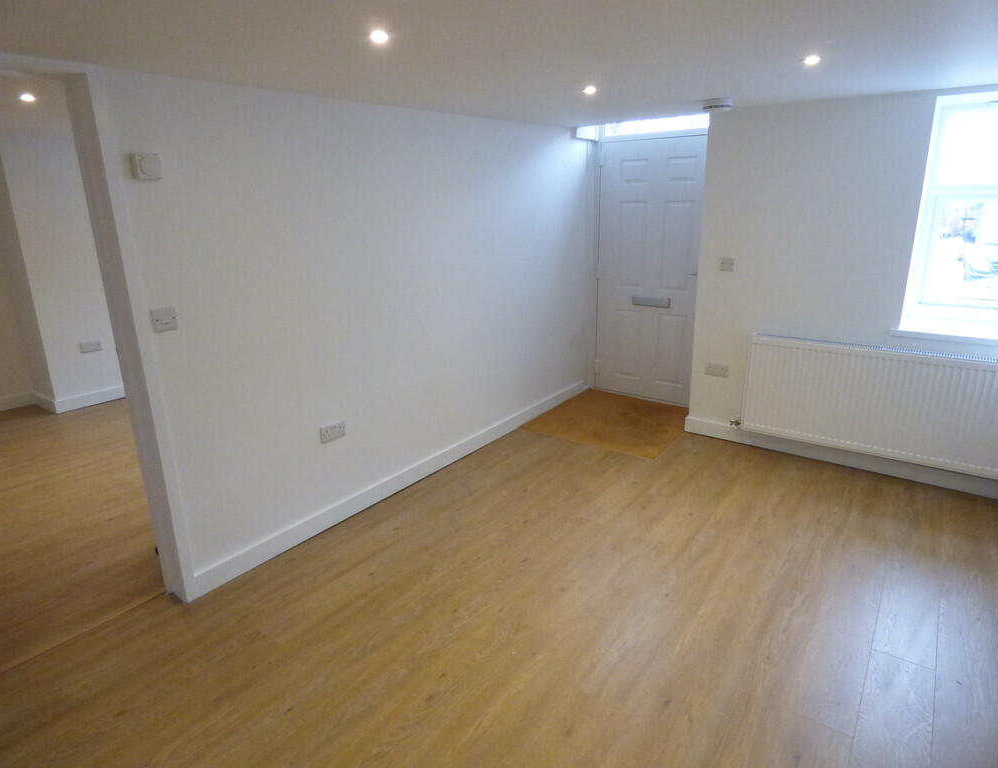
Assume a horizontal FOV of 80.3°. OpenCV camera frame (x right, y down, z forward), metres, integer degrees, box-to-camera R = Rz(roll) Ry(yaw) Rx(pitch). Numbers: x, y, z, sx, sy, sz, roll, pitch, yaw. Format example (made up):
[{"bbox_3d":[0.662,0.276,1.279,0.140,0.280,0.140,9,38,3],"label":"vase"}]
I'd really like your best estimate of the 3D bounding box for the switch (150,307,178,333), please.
[{"bbox_3d":[-1.244,-0.238,2.206,0.012,0.087,0.087,12,22,36],"label":"switch"}]

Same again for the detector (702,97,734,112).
[{"bbox_3d":[1.156,-1.472,3.133,0.148,0.050,0.148,12,22,36],"label":"detector"}]

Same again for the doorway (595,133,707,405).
[{"bbox_3d":[1.155,-0.845,4.536,0.957,2.007,0.100,12,22,36],"label":"doorway"}]

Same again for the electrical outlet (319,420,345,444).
[{"bbox_3d":[-0.817,0.241,2.931,0.012,0.087,0.147,12,22,36],"label":"electrical outlet"}]

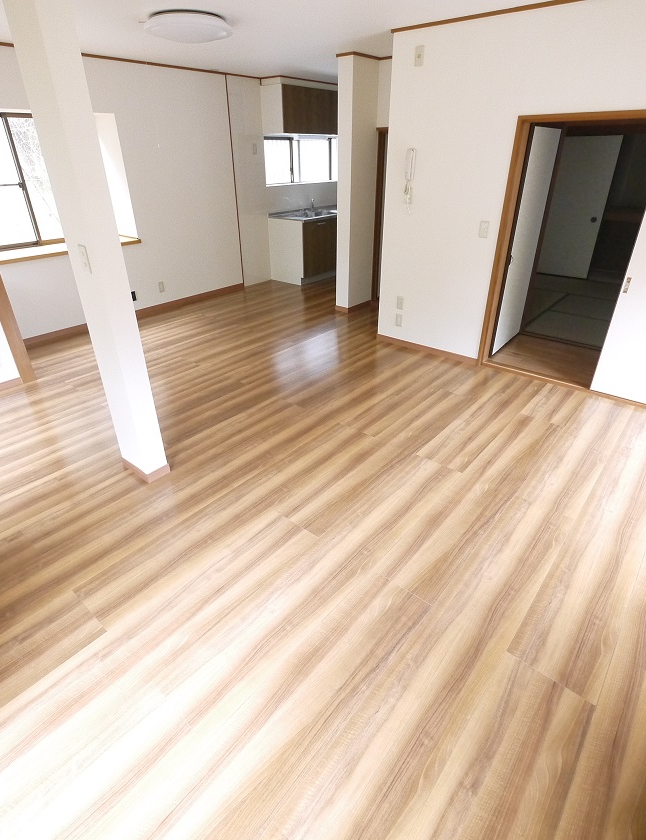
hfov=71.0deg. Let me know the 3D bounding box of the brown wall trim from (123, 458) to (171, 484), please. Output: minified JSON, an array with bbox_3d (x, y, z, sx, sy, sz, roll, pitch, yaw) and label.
[{"bbox_3d":[-1.020,0.259,2.609,0.271,0.061,0.144,21,36,33],"label":"brown wall trim"}]

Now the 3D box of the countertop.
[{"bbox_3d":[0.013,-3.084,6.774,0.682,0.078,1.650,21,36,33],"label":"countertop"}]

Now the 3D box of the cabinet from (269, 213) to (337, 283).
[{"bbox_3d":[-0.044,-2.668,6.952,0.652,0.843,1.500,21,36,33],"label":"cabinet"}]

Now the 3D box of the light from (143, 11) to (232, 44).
[{"bbox_3d":[-0.940,-2.733,3.183,0.606,0.101,0.606,0,29,0],"label":"light"}]

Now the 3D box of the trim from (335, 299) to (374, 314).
[{"bbox_3d":[0.375,-1.396,5.512,0.189,0.062,0.485,21,36,33],"label":"trim"}]

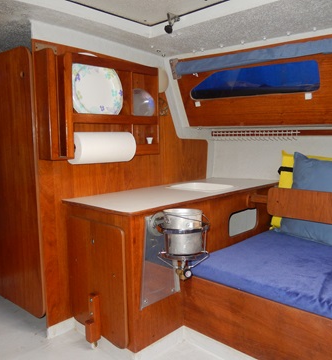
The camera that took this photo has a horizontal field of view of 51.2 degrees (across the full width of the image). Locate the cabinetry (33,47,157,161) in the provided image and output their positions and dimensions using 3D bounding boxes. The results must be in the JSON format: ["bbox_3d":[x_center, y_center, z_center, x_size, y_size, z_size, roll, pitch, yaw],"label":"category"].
[{"bbox_3d":[-0.261,-0.304,1.480,0.110,0.408,0.564,5,8,43],"label":"cabinetry"}]

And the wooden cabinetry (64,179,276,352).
[{"bbox_3d":[0.098,0.285,1.671,0.442,0.480,1.076,5,8,43],"label":"wooden cabinetry"}]

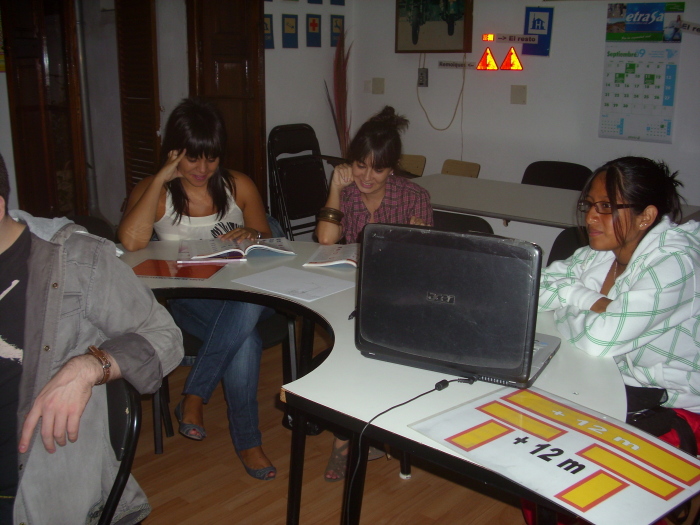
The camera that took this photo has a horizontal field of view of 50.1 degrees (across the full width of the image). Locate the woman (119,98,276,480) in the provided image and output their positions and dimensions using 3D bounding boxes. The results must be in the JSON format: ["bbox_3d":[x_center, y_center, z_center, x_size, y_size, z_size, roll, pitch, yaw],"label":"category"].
[{"bbox_3d":[-0.505,0.046,2.624,0.520,1.205,0.720,-1,14,-6],"label":"woman"}]

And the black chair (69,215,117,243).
[{"bbox_3d":[-1.003,0.279,2.468,0.500,0.820,0.540,-2,14,-8],"label":"black chair"}]

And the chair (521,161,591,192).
[{"bbox_3d":[1.011,-0.130,4.154,0.500,0.820,0.540,14,19,41],"label":"chair"}]

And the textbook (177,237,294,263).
[{"bbox_3d":[-0.359,-0.059,2.416,0.360,0.037,0.260,-2,15,-11],"label":"textbook"}]

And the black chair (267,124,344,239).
[{"bbox_3d":[-0.219,-0.327,4.407,0.160,0.990,0.460,-3,9,40],"label":"black chair"}]

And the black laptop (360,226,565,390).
[{"bbox_3d":[0.235,0.050,1.526,0.360,0.275,0.265,8,16,26],"label":"black laptop"}]

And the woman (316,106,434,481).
[{"bbox_3d":[0.099,0.071,2.587,0.450,1.185,0.650,7,16,24],"label":"woman"}]

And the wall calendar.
[{"bbox_3d":[1.472,-0.959,3.784,0.385,0.675,0.010,14,19,41],"label":"wall calendar"}]

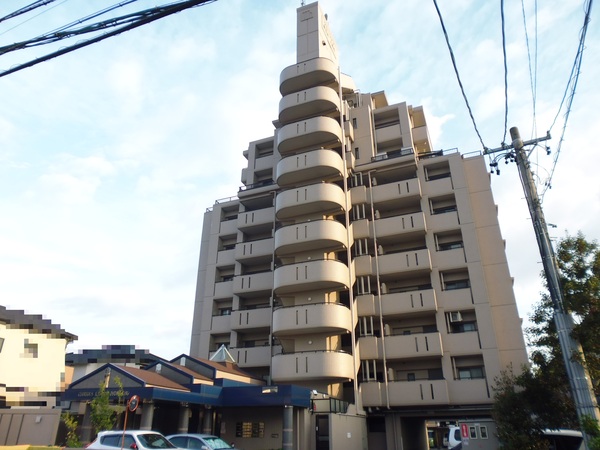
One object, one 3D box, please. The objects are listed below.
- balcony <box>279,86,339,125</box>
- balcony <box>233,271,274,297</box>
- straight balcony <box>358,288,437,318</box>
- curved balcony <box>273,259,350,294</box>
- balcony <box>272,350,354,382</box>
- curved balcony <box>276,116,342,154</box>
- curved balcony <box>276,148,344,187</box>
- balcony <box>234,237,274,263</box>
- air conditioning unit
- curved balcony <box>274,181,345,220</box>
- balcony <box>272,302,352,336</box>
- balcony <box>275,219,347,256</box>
[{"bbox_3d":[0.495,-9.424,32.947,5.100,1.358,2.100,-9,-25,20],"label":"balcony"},{"bbox_3d":[-3.334,4.818,33.460,3.600,1.424,1.700,-9,-25,20],"label":"balcony"},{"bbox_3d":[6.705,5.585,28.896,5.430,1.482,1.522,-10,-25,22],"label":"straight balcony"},{"bbox_3d":[0.515,3.498,27.815,5.156,1.482,1.827,-10,-25,22],"label":"curved balcony"},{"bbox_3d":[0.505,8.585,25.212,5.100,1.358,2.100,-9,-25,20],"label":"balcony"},{"bbox_3d":[0.513,-7.070,32.423,5.156,1.482,1.827,-10,-25,22],"label":"curved balcony"},{"bbox_3d":[0.514,-4.317,31.223,5.156,1.482,1.827,-10,-25,22],"label":"curved balcony"},{"bbox_3d":[-3.335,2.245,34.565,3.600,1.424,1.700,-9,-25,20],"label":"balcony"},{"bbox_3d":[10.366,6.084,27.528,0.731,0.619,0.325,-10,-25,22],"label":"air conditioning unit"},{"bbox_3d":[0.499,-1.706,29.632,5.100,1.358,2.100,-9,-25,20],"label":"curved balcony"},{"bbox_3d":[0.515,6.103,26.679,5.156,1.482,1.827,-10,-25,22],"label":"balcony"},{"bbox_3d":[0.514,0.893,28.951,5.156,1.482,1.827,-10,-25,22],"label":"balcony"}]

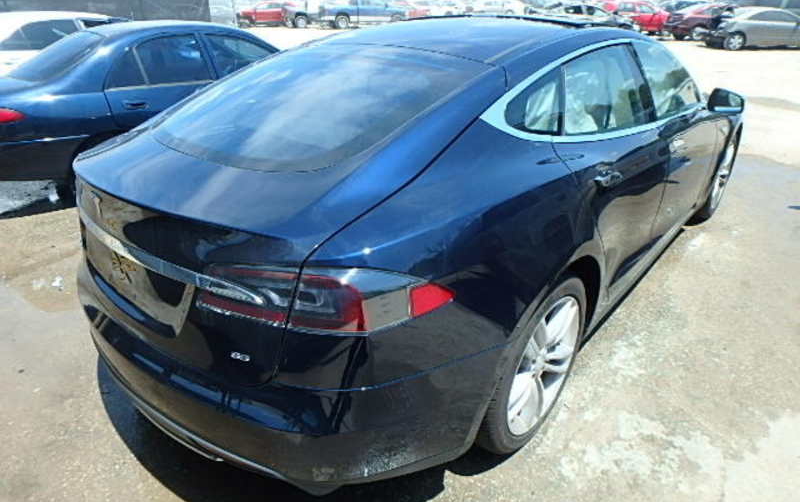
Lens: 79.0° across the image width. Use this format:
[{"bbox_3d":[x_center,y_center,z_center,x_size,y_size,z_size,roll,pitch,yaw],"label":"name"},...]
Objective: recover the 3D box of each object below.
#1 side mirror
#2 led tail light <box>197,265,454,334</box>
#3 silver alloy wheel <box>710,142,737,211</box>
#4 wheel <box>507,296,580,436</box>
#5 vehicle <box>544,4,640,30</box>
[{"bbox_3d":[1.881,-0.859,2.787,0.200,0.150,0.140,23,34,36],"label":"side mirror"},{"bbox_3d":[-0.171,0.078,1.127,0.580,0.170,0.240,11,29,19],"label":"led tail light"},{"bbox_3d":[2.410,-0.609,3.762,0.200,0.520,0.520,23,34,36],"label":"silver alloy wheel"},{"bbox_3d":[0.455,0.381,1.772,0.200,0.520,0.520,23,34,36],"label":"wheel"},{"bbox_3d":[10.586,-12.714,26.816,4.700,1.460,1.800,9,28,16],"label":"vehicle"}]

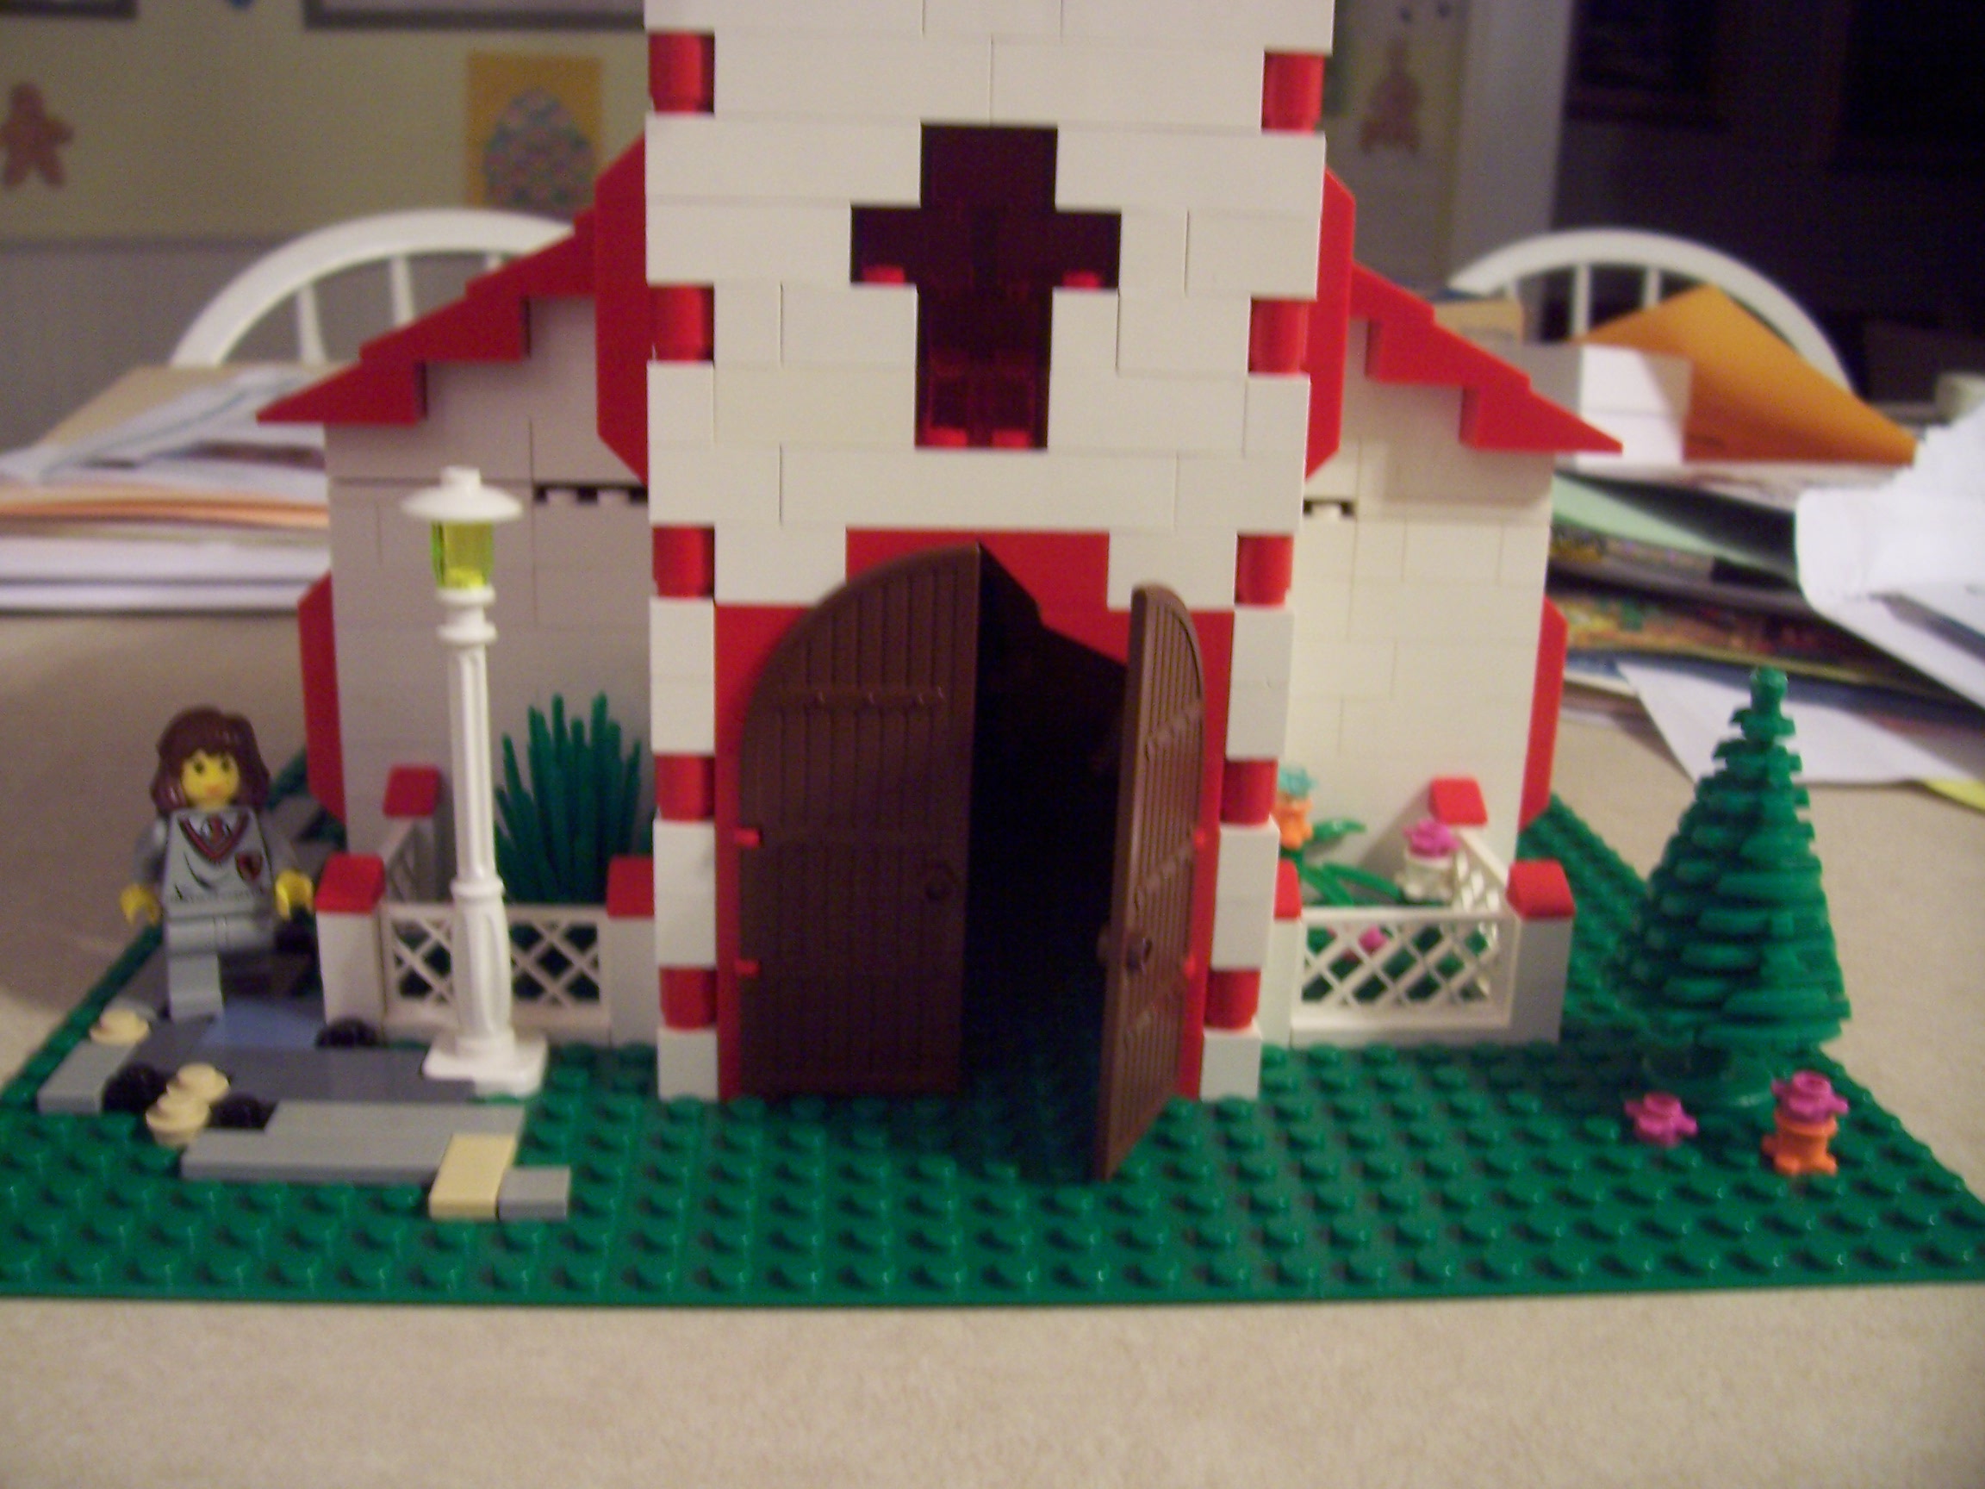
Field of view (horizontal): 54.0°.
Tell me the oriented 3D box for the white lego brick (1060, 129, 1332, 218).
[{"bbox_3d":[0.023,-0.068,0.232,0.032,0.010,0.008,1,15,-4],"label":"white lego brick"}]

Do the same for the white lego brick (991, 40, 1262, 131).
[{"bbox_3d":[0.016,-0.078,0.229,0.032,0.010,0.008,1,16,-4],"label":"white lego brick"}]

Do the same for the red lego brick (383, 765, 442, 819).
[{"bbox_3d":[-0.090,0.008,0.303,0.008,0.007,0.008,1,17,-4],"label":"red lego brick"}]

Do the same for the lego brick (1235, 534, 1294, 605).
[{"bbox_3d":[0.034,-0.022,0.248,0.008,0.010,0.008,1,17,-4],"label":"lego brick"}]

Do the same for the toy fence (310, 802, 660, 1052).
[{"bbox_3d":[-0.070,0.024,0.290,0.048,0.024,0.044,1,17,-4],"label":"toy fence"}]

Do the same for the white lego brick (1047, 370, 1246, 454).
[{"bbox_3d":[0.018,-0.041,0.240,0.024,0.010,0.008,1,15,-4],"label":"white lego brick"}]

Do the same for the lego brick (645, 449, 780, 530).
[{"bbox_3d":[-0.033,-0.032,0.236,0.016,0.010,0.008,1,17,-4],"label":"lego brick"}]

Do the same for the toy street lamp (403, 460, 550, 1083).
[{"bbox_3d":[-0.067,0.005,0.253,0.016,0.083,0.016,1,17,-4],"label":"toy street lamp"}]

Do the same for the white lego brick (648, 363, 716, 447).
[{"bbox_3d":[-0.037,-0.041,0.233,0.008,0.010,0.008,1,17,-4],"label":"white lego brick"}]

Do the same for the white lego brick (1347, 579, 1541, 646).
[{"bbox_3d":[0.073,-0.022,0.318,0.032,0.010,0.008,1,17,-4],"label":"white lego brick"}]

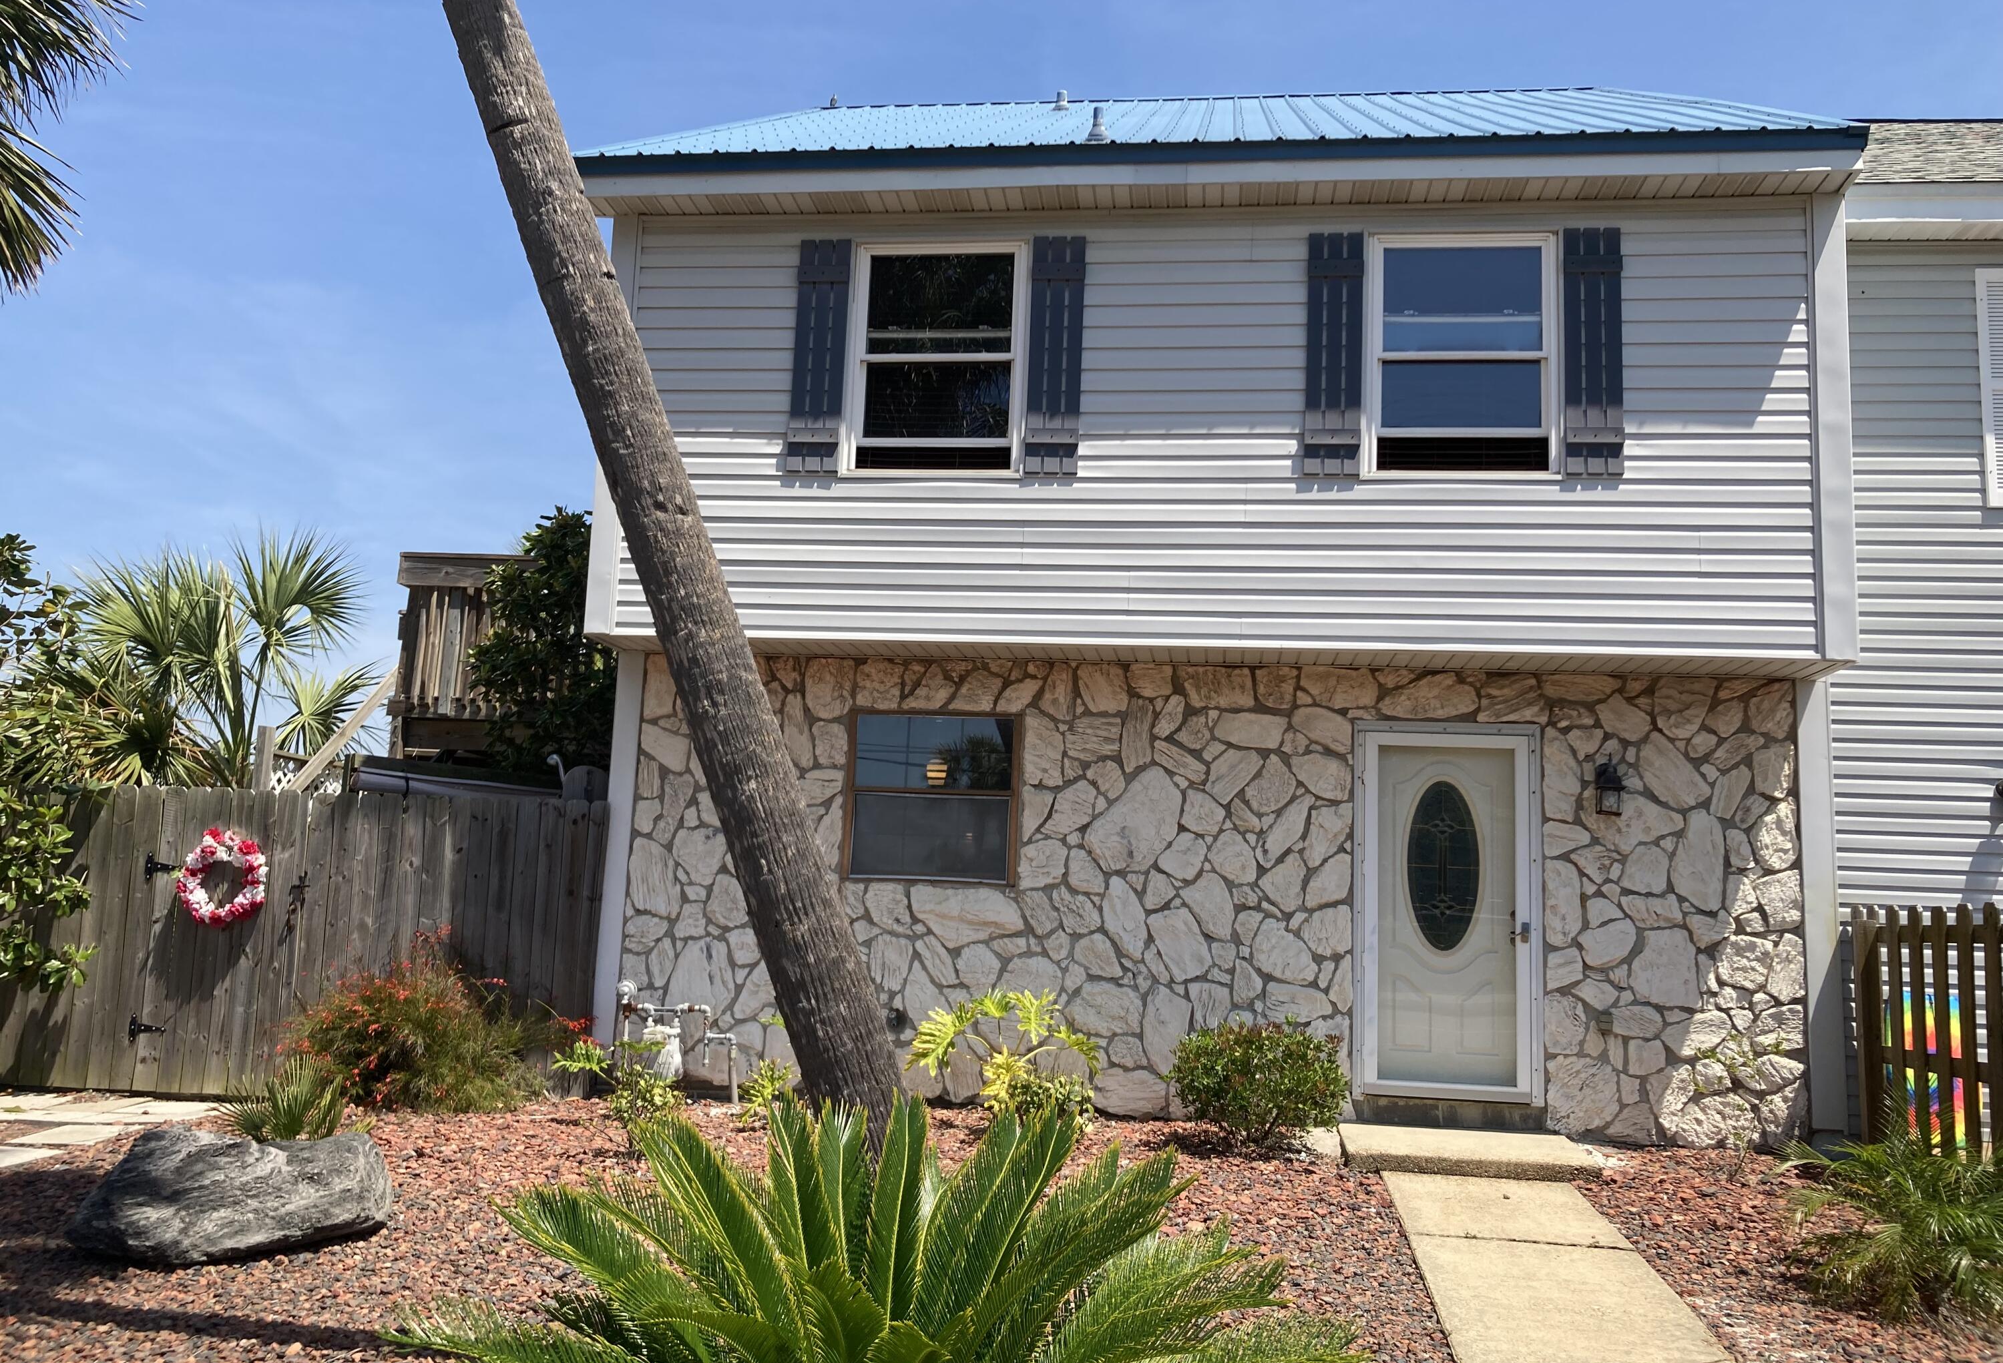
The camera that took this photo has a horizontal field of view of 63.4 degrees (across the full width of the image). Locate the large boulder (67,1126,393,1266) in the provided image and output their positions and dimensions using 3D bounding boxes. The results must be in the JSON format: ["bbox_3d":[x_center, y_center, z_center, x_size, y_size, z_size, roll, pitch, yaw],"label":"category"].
[{"bbox_3d":[-3.002,1.924,6.206,1.080,0.410,0.700,7,-10,-32],"label":"large boulder"}]

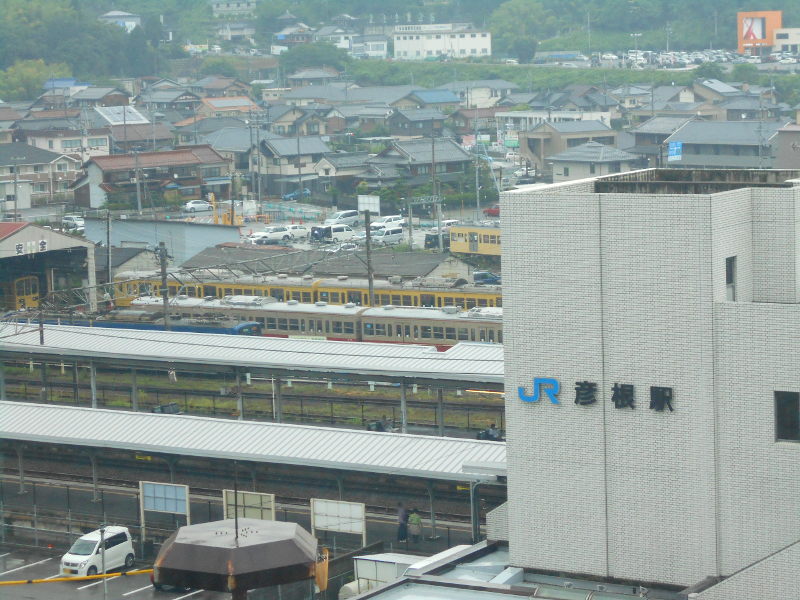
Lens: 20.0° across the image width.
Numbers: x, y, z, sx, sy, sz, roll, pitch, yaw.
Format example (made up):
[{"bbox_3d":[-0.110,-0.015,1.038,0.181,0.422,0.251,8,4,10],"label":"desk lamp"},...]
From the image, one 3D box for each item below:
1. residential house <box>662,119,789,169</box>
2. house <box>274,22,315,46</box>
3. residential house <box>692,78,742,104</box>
[{"bbox_3d":[46.726,-20.403,313.009,10.500,8.400,18.500,-8,9,-42],"label":"residential house"},{"bbox_3d":[-32.608,-81.968,700.000,10.500,7.200,9.000,-5,7,-25],"label":"house"},{"bbox_3d":[70.094,-45.368,500.000,8.500,7.200,9.500,-5,8,-27],"label":"residential house"}]

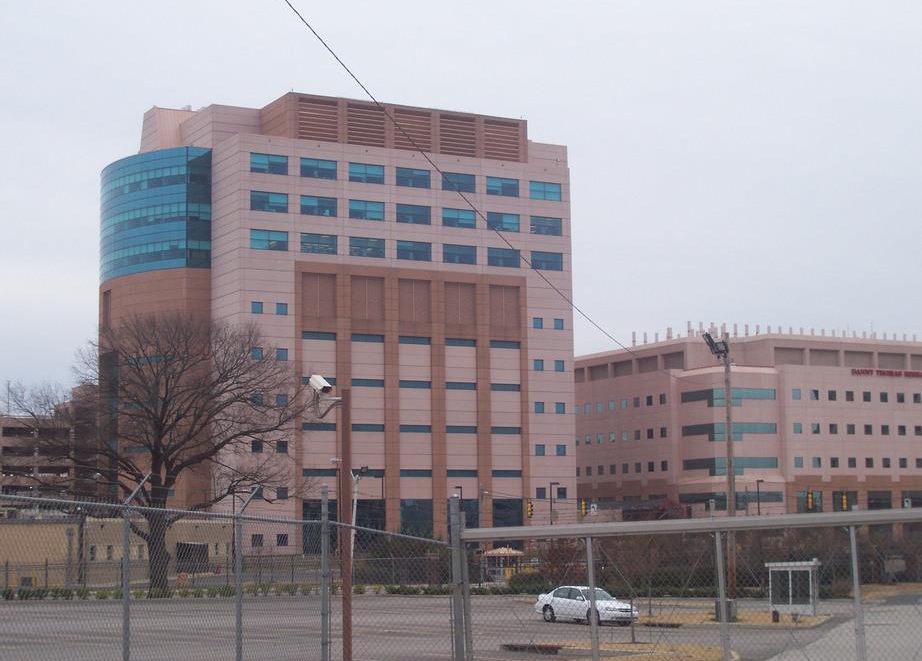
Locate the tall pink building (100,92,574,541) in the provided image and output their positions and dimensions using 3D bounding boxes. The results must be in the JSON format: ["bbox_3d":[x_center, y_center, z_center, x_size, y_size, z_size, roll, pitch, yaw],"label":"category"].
[{"bbox_3d":[-20.716,2.232,230.946,54.100,56.600,48.000,3,-8,-29],"label":"tall pink building"}]

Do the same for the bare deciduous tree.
[{"bbox_3d":[-19.301,7.836,111.900,19.401,18.287,18.000,-1,-7,0],"label":"bare deciduous tree"}]

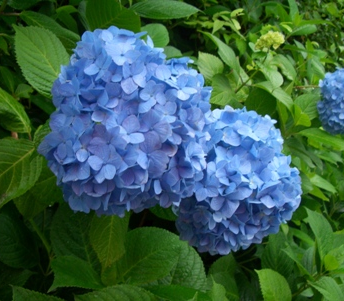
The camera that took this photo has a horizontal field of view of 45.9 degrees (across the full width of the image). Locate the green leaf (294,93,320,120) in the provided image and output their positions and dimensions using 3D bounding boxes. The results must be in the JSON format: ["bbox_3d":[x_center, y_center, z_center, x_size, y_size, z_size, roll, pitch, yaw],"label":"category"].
[{"bbox_3d":[0.296,-0.094,0.880,0.069,0.069,0.035,3,-23,8],"label":"green leaf"}]

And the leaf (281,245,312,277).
[{"bbox_3d":[0.189,0.166,0.610,0.048,0.030,0.057,0,60,0],"label":"leaf"}]

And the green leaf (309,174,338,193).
[{"bbox_3d":[0.282,0.062,0.760,0.054,0.035,0.043,0,60,0],"label":"green leaf"}]

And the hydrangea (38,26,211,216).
[{"bbox_3d":[-0.054,-0.033,0.460,0.190,0.195,0.165,0,20,0],"label":"hydrangea"}]

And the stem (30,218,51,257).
[{"bbox_3d":[-0.181,0.119,0.560,0.014,0.066,0.014,-27,0,0],"label":"stem"}]

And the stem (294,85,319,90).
[{"bbox_3d":[0.308,-0.143,0.920,0.070,0.012,0.020,0,20,0],"label":"stem"}]

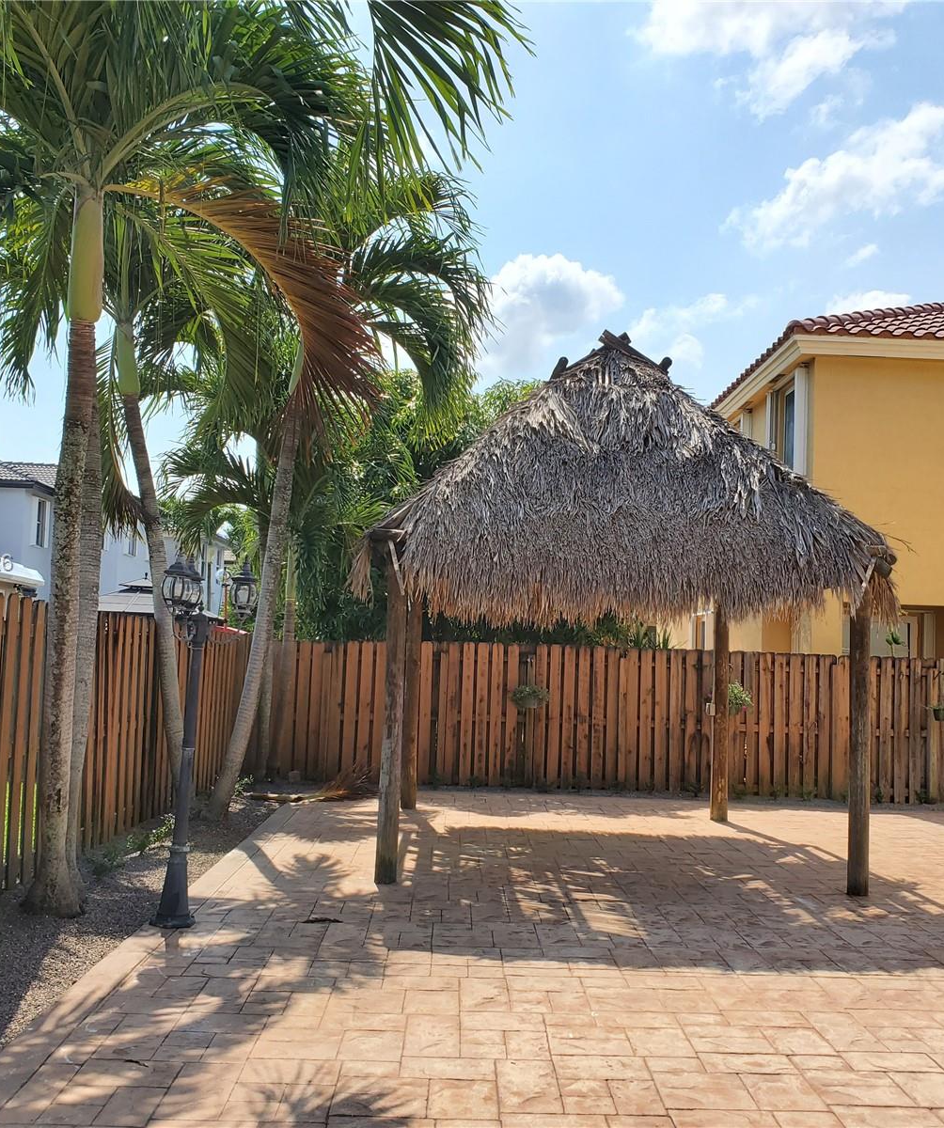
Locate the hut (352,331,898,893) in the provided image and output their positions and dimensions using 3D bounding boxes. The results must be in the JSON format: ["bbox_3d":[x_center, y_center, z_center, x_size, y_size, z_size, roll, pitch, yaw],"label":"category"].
[{"bbox_3d":[1.159,0.235,10.266,4.192,4.534,4.778,2,-5,-1],"label":"hut"}]

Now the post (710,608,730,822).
[{"bbox_3d":[2.664,1.536,12.118,0.155,2.390,0.155,2,-5,-1],"label":"post"}]

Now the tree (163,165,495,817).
[{"bbox_3d":[-1.483,-0.836,11.441,3.297,6.657,3.500,2,-5,-1],"label":"tree"}]

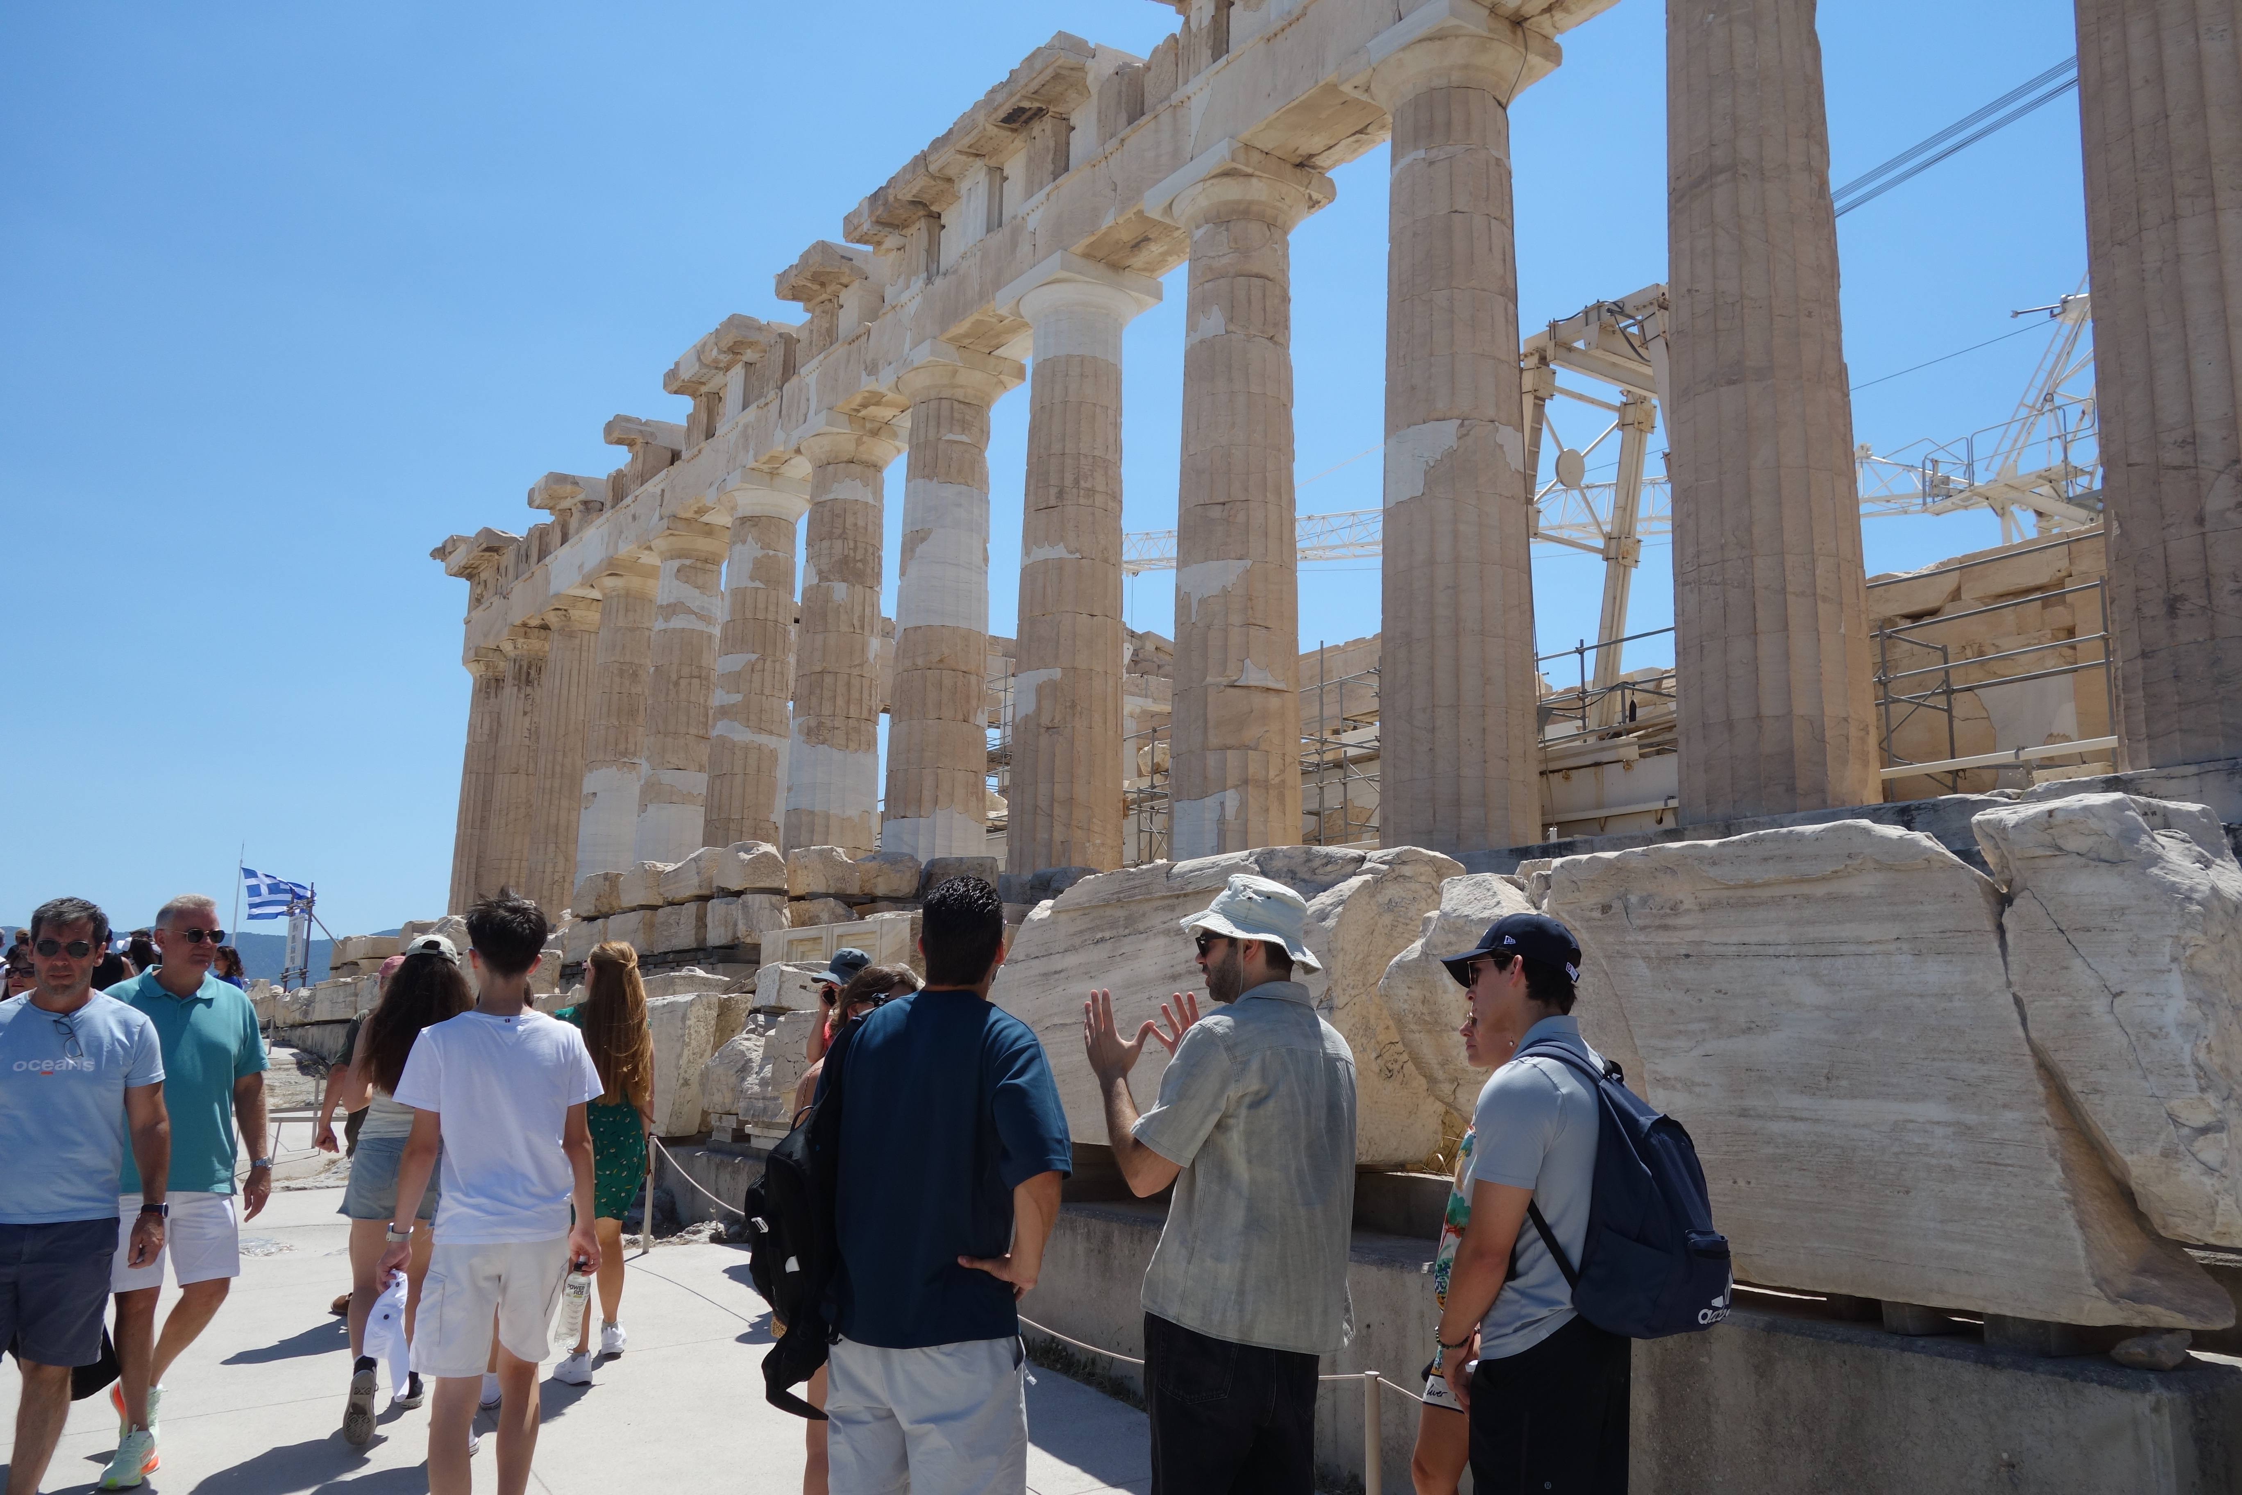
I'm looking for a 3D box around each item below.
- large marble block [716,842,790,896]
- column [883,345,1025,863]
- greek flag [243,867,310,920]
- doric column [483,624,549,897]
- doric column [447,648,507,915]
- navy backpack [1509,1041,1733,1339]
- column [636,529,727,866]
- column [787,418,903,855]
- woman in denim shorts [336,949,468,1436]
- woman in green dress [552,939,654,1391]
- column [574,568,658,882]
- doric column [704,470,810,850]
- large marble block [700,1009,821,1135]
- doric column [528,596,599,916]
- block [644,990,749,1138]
[{"bbox_3d":[-4.173,1.399,19.715,0.520,0.530,0.820,8,-13,-34],"label":"large marble block"},{"bbox_3d":[-3.270,-2.071,31.995,2.030,10.430,2.030,8,-12,-34],"label":"column"},{"bbox_3d":[-55.620,9.697,114.875,4.600,3.400,0.900,5,-11,-25],"label":"greek flag"},{"bbox_3d":[-18.110,1.595,52.797,2.020,10.430,2.020,8,-13,-34],"label":"doric column"},{"bbox_3d":[-20.211,1.932,55.732,2.080,10.430,2.080,8,-12,-34],"label":"doric column"},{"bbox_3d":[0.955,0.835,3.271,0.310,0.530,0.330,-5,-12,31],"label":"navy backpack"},{"bbox_3d":[-10.692,-0.191,42.410,2.020,10.430,2.020,8,-13,-34],"label":"column"},{"bbox_3d":[-5.747,-1.382,35.485,2.020,10.430,2.020,8,-13,-34],"label":"column"},{"bbox_3d":[-2.508,1.492,6.102,0.500,1.680,0.650,6,-11,-28],"label":"woman in denim shorts"},{"bbox_3d":[-2.090,1.626,6.976,0.450,1.680,0.440,9,-13,-37],"label":"woman in green dress"},{"bbox_3d":[-13.154,0.210,45.895,2.020,10.430,2.020,8,-12,-34],"label":"column"},{"bbox_3d":[-8.209,-0.947,38.972,2.020,10.430,2.020,8,-12,-34],"label":"doric column"},{"bbox_3d":[-2.213,2.137,11.671,0.750,0.820,1.150,8,-12,-34],"label":"large marble block"},{"bbox_3d":[-15.637,1.000,49.334,2.020,10.430,2.020,8,-13,-34],"label":"doric column"},{"bbox_3d":[-3.444,2.442,13.565,0.650,1.170,1.200,8,-12,-34],"label":"block"}]

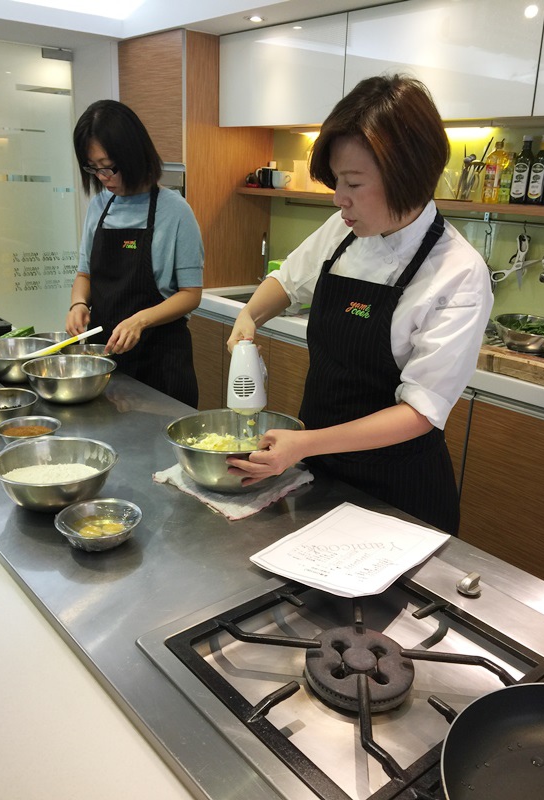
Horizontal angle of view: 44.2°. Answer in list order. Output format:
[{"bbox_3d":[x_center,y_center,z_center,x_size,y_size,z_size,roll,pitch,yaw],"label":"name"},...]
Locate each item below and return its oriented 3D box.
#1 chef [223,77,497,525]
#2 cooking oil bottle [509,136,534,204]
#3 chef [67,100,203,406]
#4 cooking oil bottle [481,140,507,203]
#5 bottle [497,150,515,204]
[{"bbox_3d":[0.123,0.187,1.471,0.520,1.620,0.540,-10,22,-31],"label":"chef"},{"bbox_3d":[0.944,-0.861,2.511,0.064,0.243,0.064,14,22,32],"label":"cooking oil bottle"},{"bbox_3d":[-0.432,-0.084,2.229,0.460,1.660,0.400,10,20,23],"label":"chef"},{"bbox_3d":[0.868,-0.880,2.598,0.078,0.224,0.072,19,25,41],"label":"cooking oil bottle"},{"bbox_3d":[0.907,-0.852,2.575,0.050,0.186,0.050,19,25,41],"label":"bottle"}]

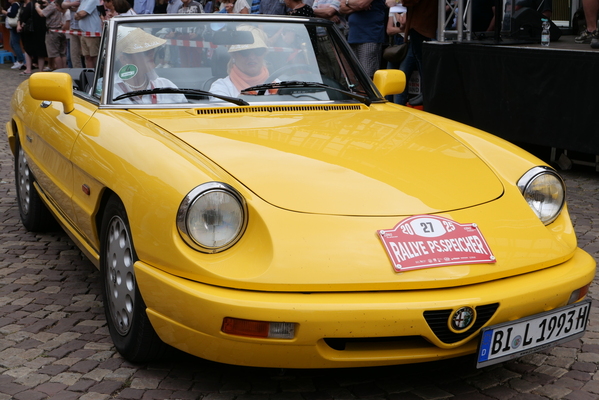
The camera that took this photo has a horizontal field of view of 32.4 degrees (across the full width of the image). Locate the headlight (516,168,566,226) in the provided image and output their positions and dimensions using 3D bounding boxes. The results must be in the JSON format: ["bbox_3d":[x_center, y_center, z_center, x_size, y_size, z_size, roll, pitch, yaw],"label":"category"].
[{"bbox_3d":[0.837,-0.015,3.613,0.205,0.205,0.120,-3,11,-24],"label":"headlight"}]

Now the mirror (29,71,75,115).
[{"bbox_3d":[-1.030,-0.453,4.334,0.175,0.152,0.095,-3,11,-24],"label":"mirror"}]

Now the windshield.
[{"bbox_3d":[-0.244,-0.608,4.491,1.280,0.470,0.120,-3,-30,-24],"label":"windshield"}]

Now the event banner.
[{"bbox_3d":[0.427,0.136,3.230,0.360,0.015,0.200,-3,52,-24],"label":"event banner"}]

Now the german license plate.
[{"bbox_3d":[0.751,0.422,3.280,0.528,0.127,0.018,-8,21,-37],"label":"german license plate"}]

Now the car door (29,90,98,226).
[{"bbox_3d":[-1.039,-0.191,4.513,0.155,0.530,1.000,-3,11,-24],"label":"car door"}]

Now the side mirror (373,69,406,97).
[{"bbox_3d":[0.427,-0.551,4.925,0.172,0.147,0.092,-3,11,-24],"label":"side mirror"}]

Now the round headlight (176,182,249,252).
[{"bbox_3d":[-0.273,0.047,3.127,0.205,0.205,0.120,-3,11,-24],"label":"round headlight"}]

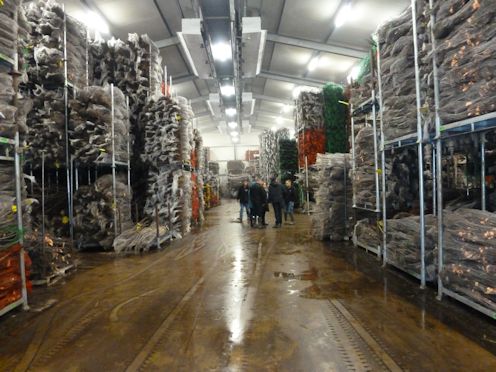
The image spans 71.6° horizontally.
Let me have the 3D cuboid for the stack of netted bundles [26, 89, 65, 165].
[{"bbox_3d":[-5.170,-1.520,9.250,1.100,1.980,1.150,-2,1,-1],"label":"stack of netted bundles"}]

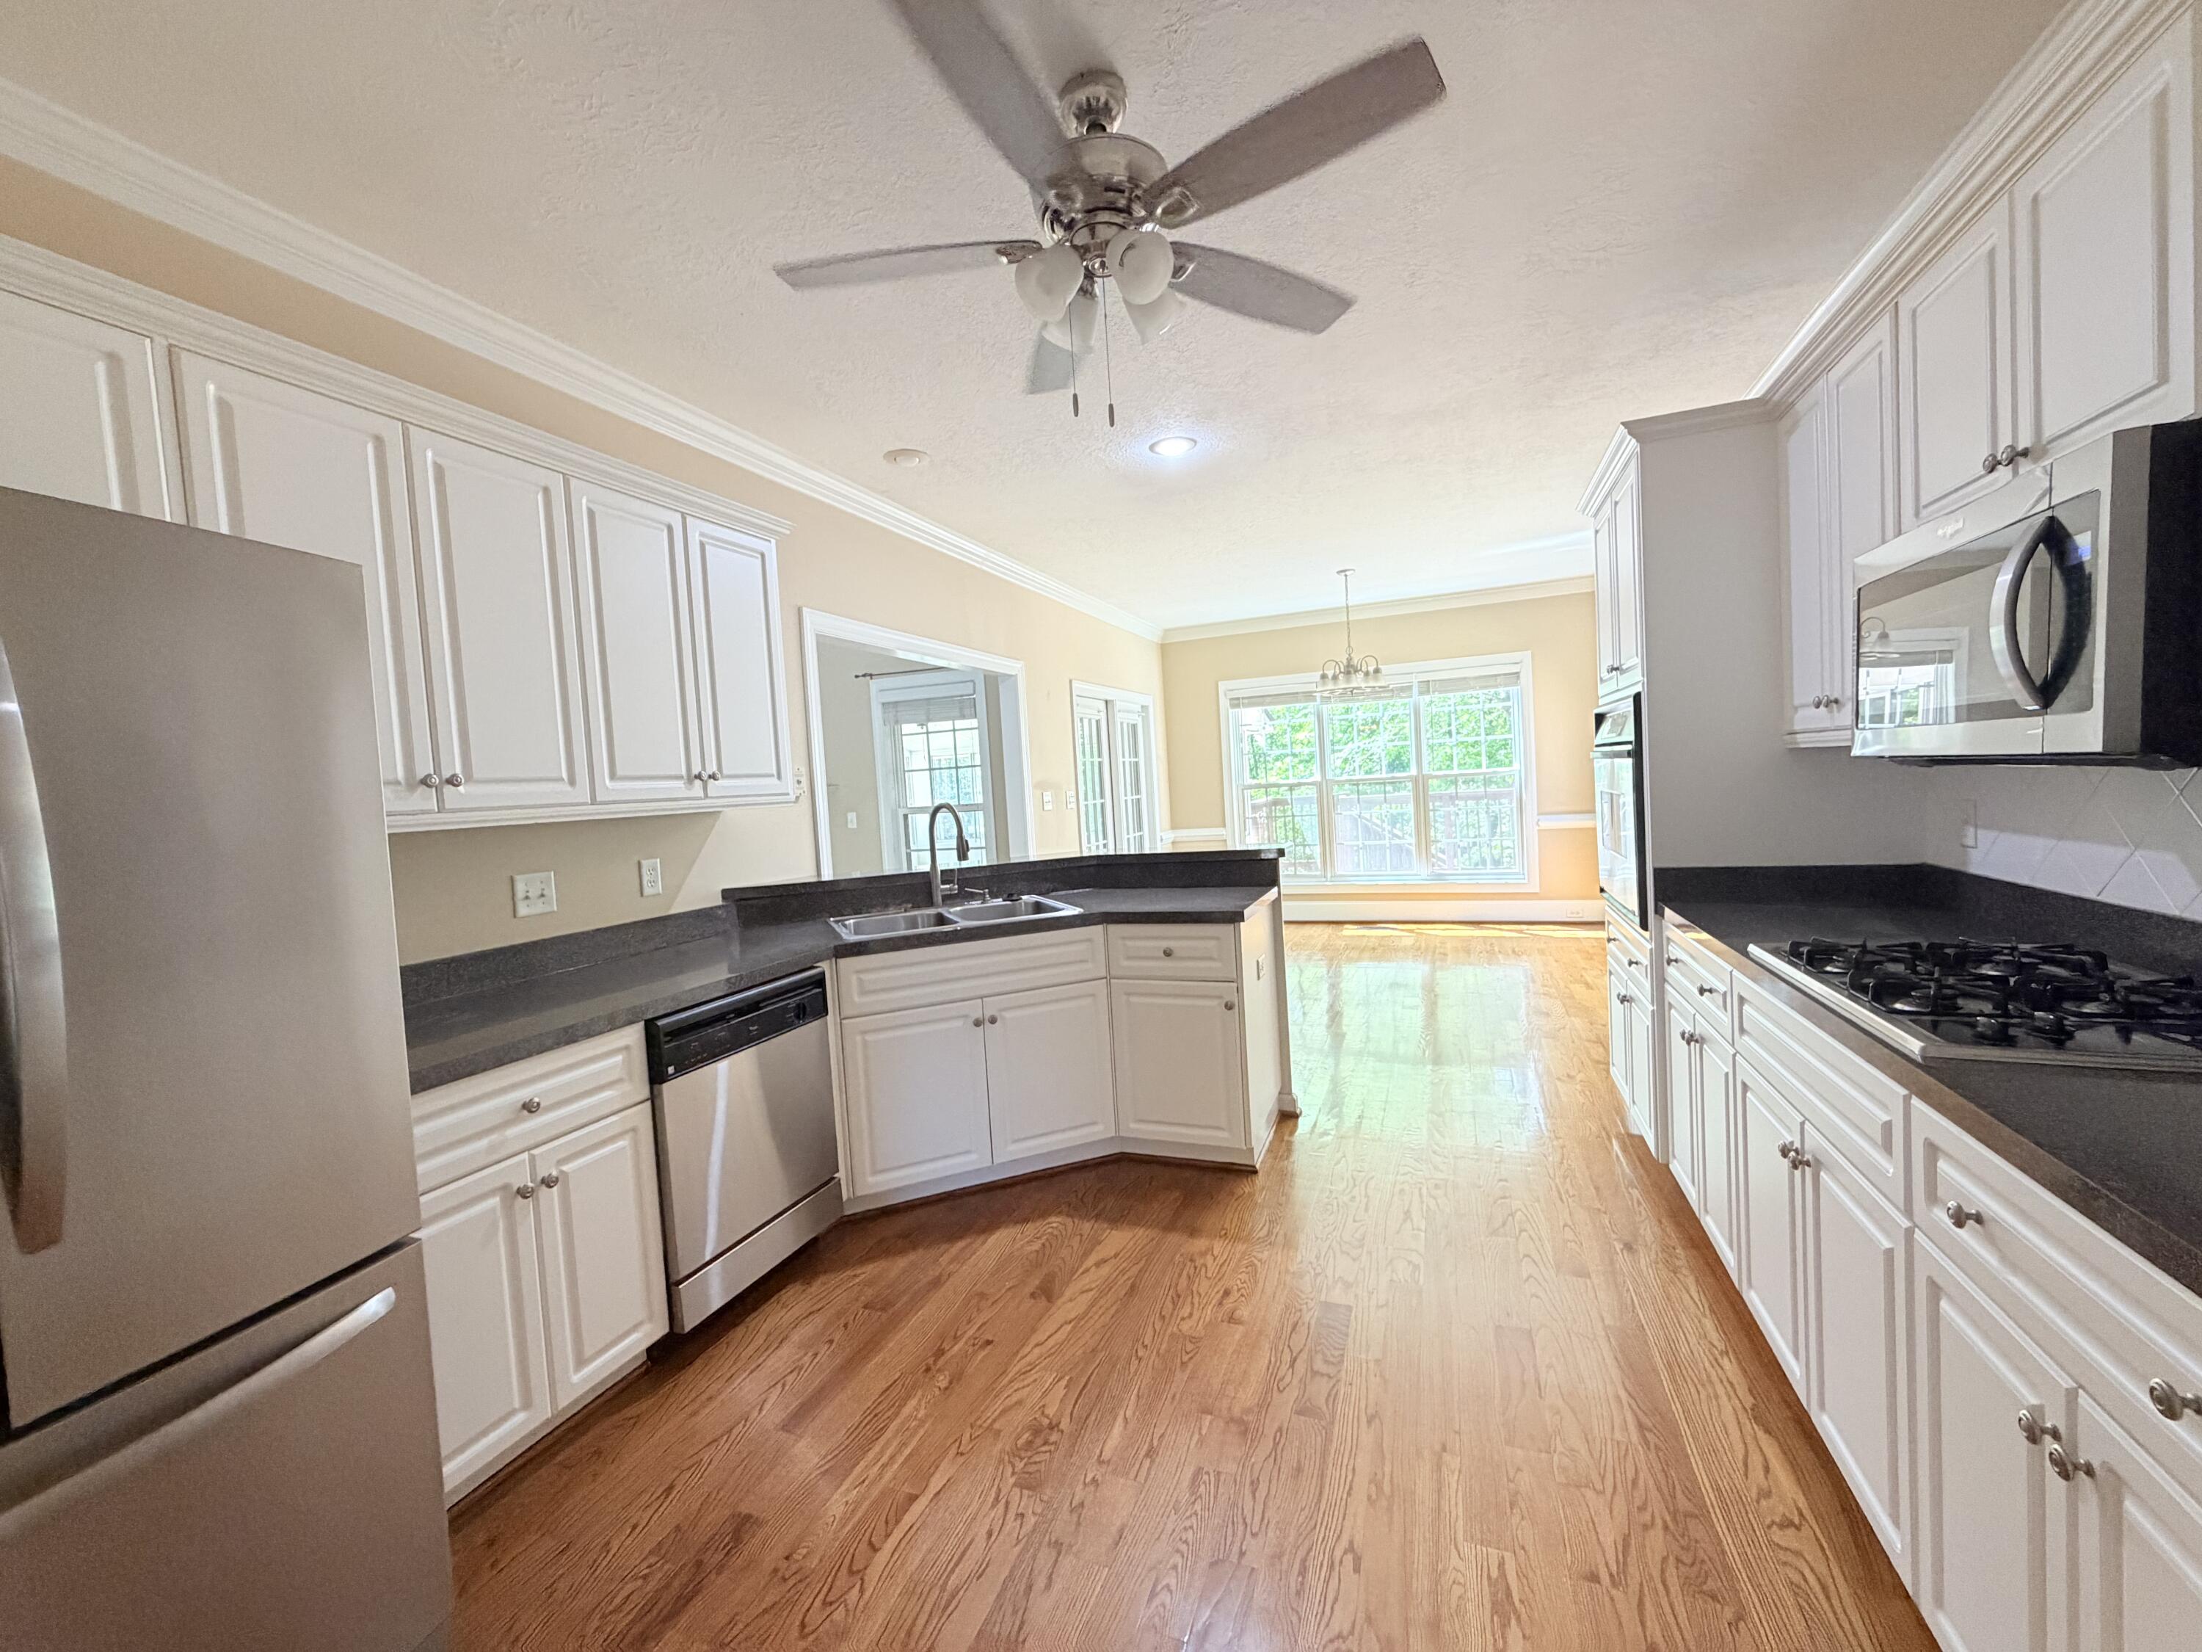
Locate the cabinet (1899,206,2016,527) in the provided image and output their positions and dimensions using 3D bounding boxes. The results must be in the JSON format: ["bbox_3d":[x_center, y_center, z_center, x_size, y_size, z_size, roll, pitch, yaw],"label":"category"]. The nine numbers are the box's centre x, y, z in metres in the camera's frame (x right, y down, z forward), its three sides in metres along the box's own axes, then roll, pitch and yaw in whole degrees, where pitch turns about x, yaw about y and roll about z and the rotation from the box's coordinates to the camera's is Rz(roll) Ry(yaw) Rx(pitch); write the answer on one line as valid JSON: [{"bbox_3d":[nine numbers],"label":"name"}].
[{"bbox_3d":[1.686,-0.802,1.535,0.340,0.470,0.380,-2,3,22],"label":"cabinet"}]

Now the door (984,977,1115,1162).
[{"bbox_3d":[-0.175,0.851,3.118,0.452,0.573,0.020,-4,3,-23],"label":"door"}]

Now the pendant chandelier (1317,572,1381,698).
[{"bbox_3d":[1.767,-1.374,6.330,0.470,0.850,0.470,-2,3,22],"label":"pendant chandelier"}]

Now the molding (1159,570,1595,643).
[{"bbox_3d":[2.230,-1.823,7.565,3.620,0.125,0.090,-2,3,22],"label":"molding"}]

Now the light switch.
[{"bbox_3d":[-1.595,0.194,2.526,0.018,0.116,0.117,-2,3,21],"label":"light switch"}]

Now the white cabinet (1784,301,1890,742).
[{"bbox_3d":[1.907,-0.638,2.068,0.345,0.870,0.700,-2,3,22],"label":"white cabinet"}]

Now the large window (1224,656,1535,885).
[{"bbox_3d":[2.317,-0.383,7.656,2.550,1.920,0.110,-2,3,22],"label":"large window"}]

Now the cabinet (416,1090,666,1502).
[{"bbox_3d":[-1.441,0.983,1.963,0.600,0.593,0.606,-2,3,21],"label":"cabinet"}]

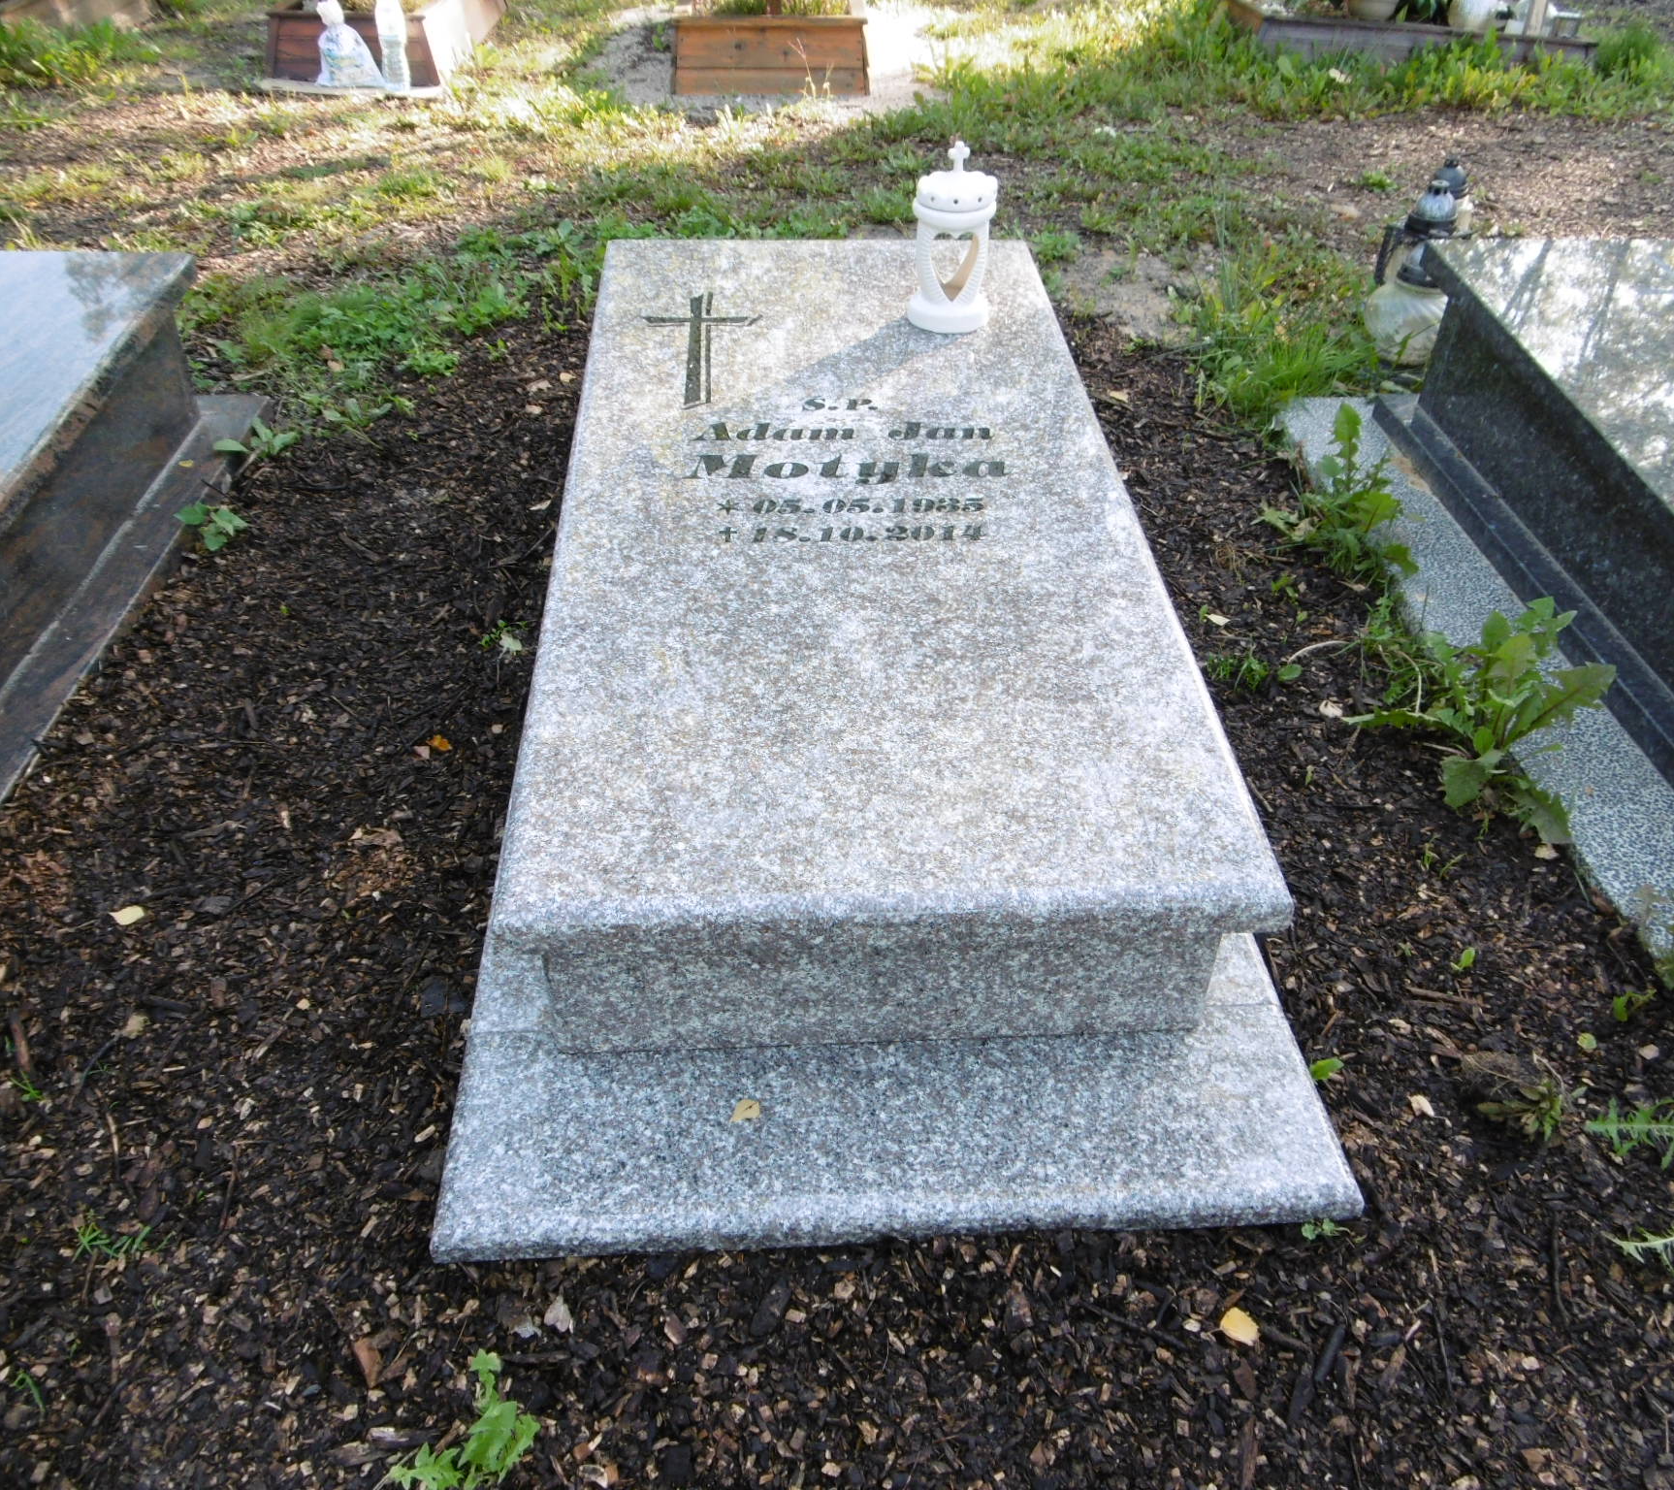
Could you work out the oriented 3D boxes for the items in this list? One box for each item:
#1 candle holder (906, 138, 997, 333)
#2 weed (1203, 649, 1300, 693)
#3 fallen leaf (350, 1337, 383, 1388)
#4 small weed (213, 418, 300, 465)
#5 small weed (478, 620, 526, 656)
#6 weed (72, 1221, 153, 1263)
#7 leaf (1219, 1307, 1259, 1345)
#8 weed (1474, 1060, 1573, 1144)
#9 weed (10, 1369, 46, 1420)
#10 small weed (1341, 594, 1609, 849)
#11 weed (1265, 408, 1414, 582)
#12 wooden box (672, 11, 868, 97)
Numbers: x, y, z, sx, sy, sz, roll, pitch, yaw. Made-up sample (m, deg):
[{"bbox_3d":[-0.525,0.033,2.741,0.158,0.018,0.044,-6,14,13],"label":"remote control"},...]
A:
[{"bbox_3d":[0.198,-0.852,2.296,0.145,0.287,0.145,-1,39,-3],"label":"candle holder"},{"bbox_3d":[0.718,-0.129,2.392,0.155,0.040,0.085,-1,39,-4],"label":"weed"},{"bbox_3d":[-0.476,0.624,1.394,0.027,0.017,0.052,-20,44,-26],"label":"fallen leaf"},{"bbox_3d":[-1.139,-0.600,2.695,0.152,0.050,0.110,-1,39,-3],"label":"small weed"},{"bbox_3d":[-0.537,-0.177,2.200,0.075,0.026,0.065,-1,39,-3],"label":"small weed"},{"bbox_3d":[-0.778,0.533,1.480,0.076,0.030,0.045,-1,39,-4],"label":"weed"},{"bbox_3d":[0.388,0.557,1.326,0.038,0.008,0.028,28,46,29],"label":"leaf"},{"bbox_3d":[0.836,0.435,1.681,0.105,0.050,0.095,-1,39,-4],"label":"weed"},{"bbox_3d":[-0.793,0.635,1.351,0.028,0.030,0.036,-1,39,-4],"label":"weed"},{"bbox_3d":[0.991,-0.049,2.179,0.360,0.200,0.370,-1,39,-4],"label":"small weed"},{"bbox_3d":[0.889,-0.457,2.445,0.250,0.215,0.240,-1,39,-3],"label":"weed"},{"bbox_3d":[-0.269,-2.770,5.261,0.697,0.250,1.200,-1,39,-3],"label":"wooden box"}]

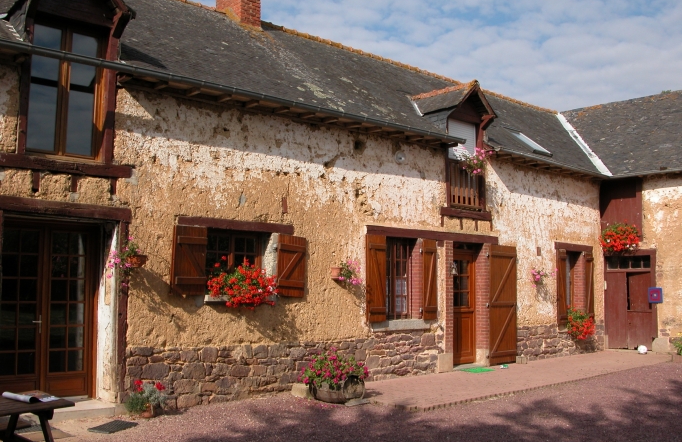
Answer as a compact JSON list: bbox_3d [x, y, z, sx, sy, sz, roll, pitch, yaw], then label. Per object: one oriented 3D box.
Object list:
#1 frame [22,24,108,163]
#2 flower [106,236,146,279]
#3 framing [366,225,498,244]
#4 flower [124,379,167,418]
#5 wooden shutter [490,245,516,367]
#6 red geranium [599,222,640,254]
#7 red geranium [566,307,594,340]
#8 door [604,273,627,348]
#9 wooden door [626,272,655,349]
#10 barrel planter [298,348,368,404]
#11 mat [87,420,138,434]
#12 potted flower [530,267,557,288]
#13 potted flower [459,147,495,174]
[{"bbox_3d":[-3.297,-1.554,8.355,0.920,1.600,0.120,5,-8,-41],"label":"frame"},{"bbox_3d":[-2.595,0.441,8.353,0.450,0.530,0.360,5,-8,-41],"label":"flower"},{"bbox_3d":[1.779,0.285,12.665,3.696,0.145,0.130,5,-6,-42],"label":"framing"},{"bbox_3d":[-2.379,2.161,8.404,0.500,0.460,0.420,5,-8,-41],"label":"flower"},{"bbox_3d":[3.190,1.642,13.516,0.880,2.290,0.060,5,-8,-41],"label":"wooden shutter"},{"bbox_3d":[6.543,0.385,16.209,0.460,0.710,0.920,5,-6,-42],"label":"red geranium"},{"bbox_3d":[5.244,2.212,15.038,0.740,0.730,0.460,5,-8,-41],"label":"red geranium"},{"bbox_3d":[6.571,2.126,16.425,0.060,1.830,0.550,5,-6,-42],"label":"door"},{"bbox_3d":[6.943,2.087,16.017,0.060,1.820,0.570,5,-6,-42],"label":"wooden door"},{"bbox_3d":[-0.121,2.121,9.543,0.650,0.710,0.850,5,-6,-42],"label":"barrel planter"},{"bbox_3d":[-2.536,2.289,7.686,0.360,0.020,0.530,-1,-5,17],"label":"mat"},{"bbox_3d":[4.165,1.162,14.192,0.450,0.410,0.430,5,-8,-41],"label":"potted flower"},{"bbox_3d":[2.572,-1.127,13.079,0.760,0.510,0.460,5,-8,-41],"label":"potted flower"}]

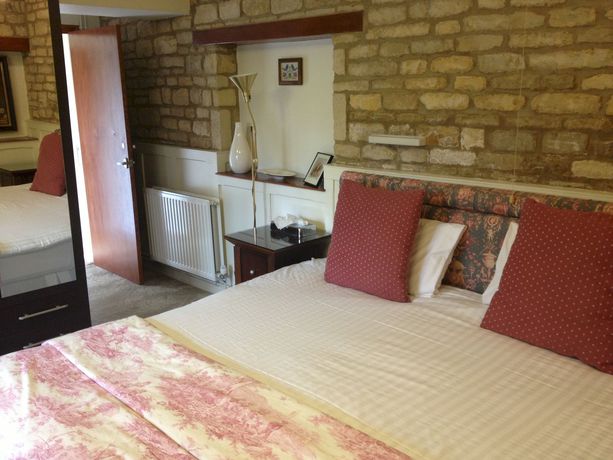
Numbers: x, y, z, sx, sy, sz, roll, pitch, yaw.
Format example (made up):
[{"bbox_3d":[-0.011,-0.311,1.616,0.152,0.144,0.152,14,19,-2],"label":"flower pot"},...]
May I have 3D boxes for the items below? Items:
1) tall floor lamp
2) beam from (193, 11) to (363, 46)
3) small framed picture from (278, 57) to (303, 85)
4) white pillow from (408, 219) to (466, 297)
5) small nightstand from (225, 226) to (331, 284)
[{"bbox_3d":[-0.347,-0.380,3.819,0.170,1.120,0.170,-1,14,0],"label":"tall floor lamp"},{"bbox_3d":[-0.226,-1.255,3.916,0.100,0.104,1.600,-14,19,-43],"label":"beam"},{"bbox_3d":[-0.105,-1.031,4.050,0.025,0.173,0.228,-14,19,-43],"label":"small framed picture"},{"bbox_3d":[0.446,0.094,3.181,0.670,0.420,0.150,13,-6,44],"label":"white pillow"},{"bbox_3d":[-0.163,0.368,3.803,0.490,0.690,0.490,11,18,41],"label":"small nightstand"}]

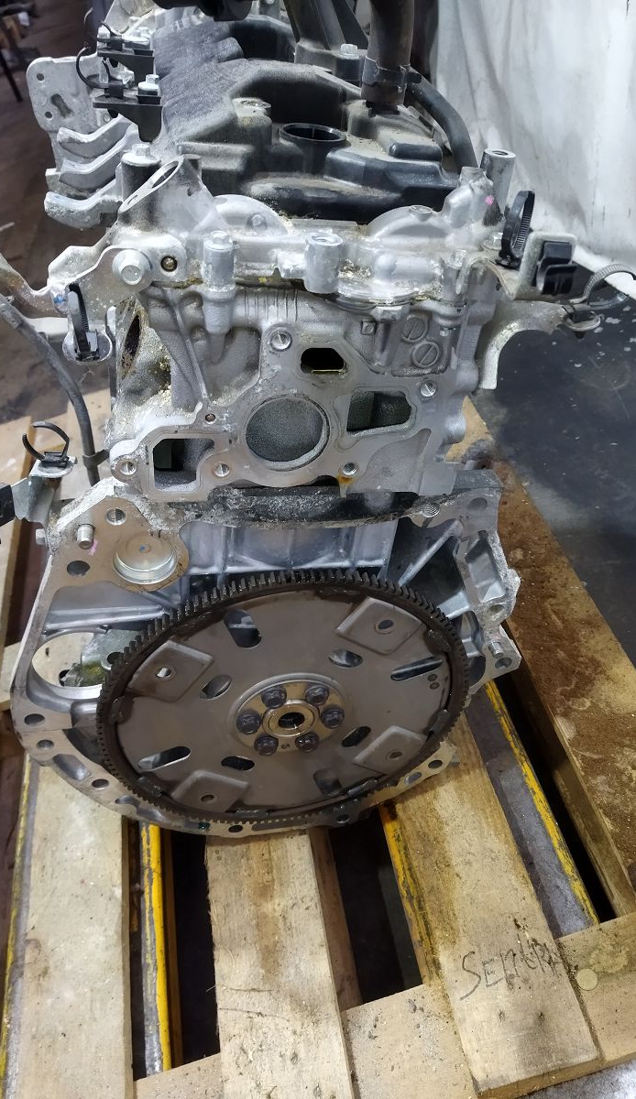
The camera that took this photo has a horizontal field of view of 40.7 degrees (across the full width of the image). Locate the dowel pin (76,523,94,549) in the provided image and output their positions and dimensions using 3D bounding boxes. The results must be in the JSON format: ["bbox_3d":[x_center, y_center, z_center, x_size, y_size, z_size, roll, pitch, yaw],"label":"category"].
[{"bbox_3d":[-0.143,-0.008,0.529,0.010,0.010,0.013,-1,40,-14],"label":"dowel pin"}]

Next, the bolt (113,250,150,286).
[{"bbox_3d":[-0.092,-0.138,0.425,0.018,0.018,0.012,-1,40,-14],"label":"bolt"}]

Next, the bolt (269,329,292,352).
[{"bbox_3d":[-0.020,-0.115,0.470,0.012,0.012,0.008,-1,40,-14],"label":"bolt"}]

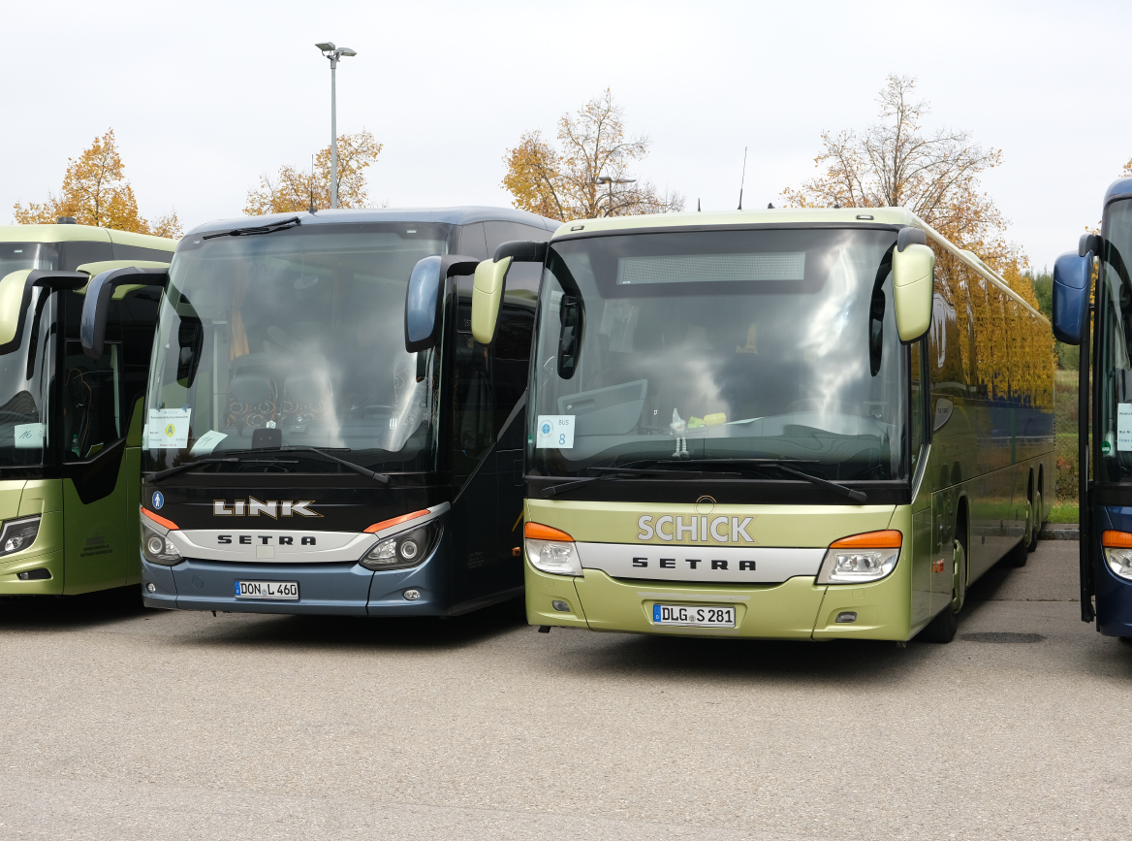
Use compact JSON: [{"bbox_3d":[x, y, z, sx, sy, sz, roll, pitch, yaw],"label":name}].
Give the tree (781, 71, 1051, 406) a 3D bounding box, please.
[{"bbox_3d":[5.809,-2.288,28.954,5.000,7.400,5.000,0,0,20],"label":"tree"}]

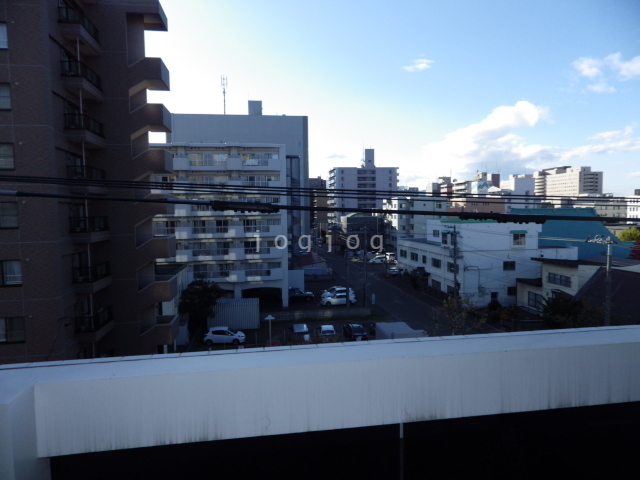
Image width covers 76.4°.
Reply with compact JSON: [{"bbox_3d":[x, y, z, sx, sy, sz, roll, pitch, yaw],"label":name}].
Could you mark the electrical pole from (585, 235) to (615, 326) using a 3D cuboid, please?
[{"bbox_3d":[17.493,4.874,25.500,1.900,10.200,0.500,-1,3,-8],"label":"electrical pole"}]

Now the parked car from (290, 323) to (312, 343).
[{"bbox_3d":[-1.820,9.206,39.194,1.680,1.600,4.200,-1,4,-6],"label":"parked car"}]

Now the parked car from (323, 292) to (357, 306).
[{"bbox_3d":[2.466,7.741,53.032,4.430,1.500,1.740,-1,4,-7],"label":"parked car"}]

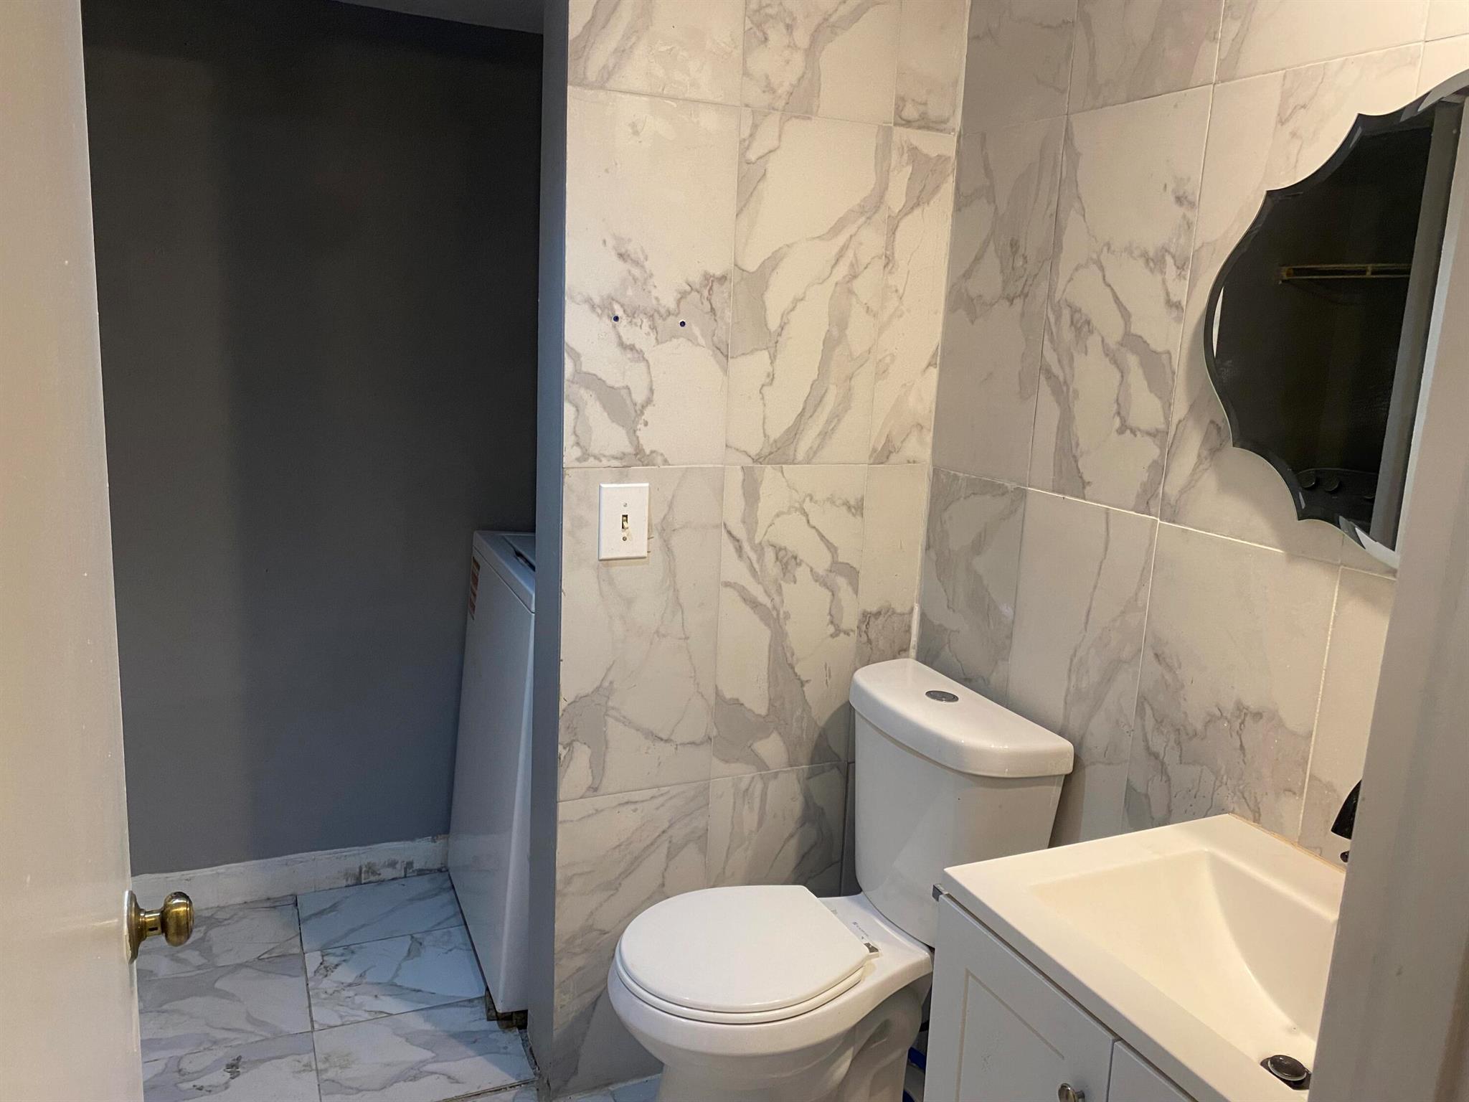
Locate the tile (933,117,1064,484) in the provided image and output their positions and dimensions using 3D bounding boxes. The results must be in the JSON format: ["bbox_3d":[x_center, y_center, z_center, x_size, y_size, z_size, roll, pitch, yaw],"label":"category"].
[{"bbox_3d":[0.468,-0.434,1.981,0.015,0.610,0.295,-3,13,-24],"label":"tile"}]

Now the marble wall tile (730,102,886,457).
[{"bbox_3d":[0.130,-0.461,1.995,0.301,0.610,0.015,-3,13,-24],"label":"marble wall tile"}]

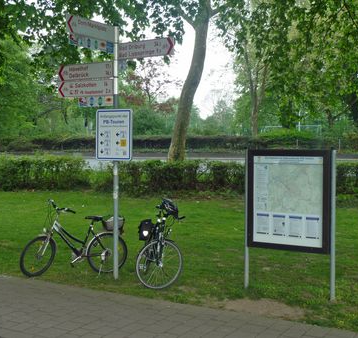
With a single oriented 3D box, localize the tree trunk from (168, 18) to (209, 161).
[{"bbox_3d":[0.330,-2.150,20.000,1.400,5.900,0.800,0,2,0],"label":"tree trunk"}]

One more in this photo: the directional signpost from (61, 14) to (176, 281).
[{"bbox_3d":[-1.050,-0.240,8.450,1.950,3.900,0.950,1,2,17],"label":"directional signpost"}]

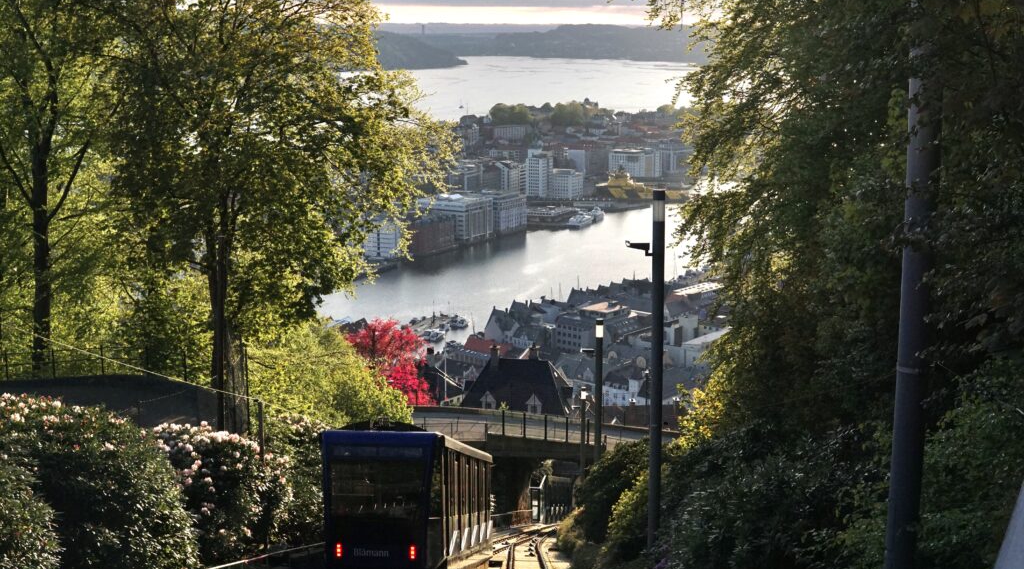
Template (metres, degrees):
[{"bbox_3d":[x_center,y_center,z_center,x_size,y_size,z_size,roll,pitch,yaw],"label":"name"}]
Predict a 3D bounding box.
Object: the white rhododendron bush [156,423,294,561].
[{"bbox_3d":[-6.626,4.761,29.300,2.850,2.950,2.700,0,12,0],"label":"white rhododendron bush"}]

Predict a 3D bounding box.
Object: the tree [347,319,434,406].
[{"bbox_3d":[-8.400,6.395,91.513,6.800,8.300,6.600,0,11,0],"label":"tree"}]

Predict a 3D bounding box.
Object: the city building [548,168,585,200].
[{"bbox_3d":[46.267,-88.051,1109.996,21.000,25.000,22.000,6,13,29],"label":"city building"}]

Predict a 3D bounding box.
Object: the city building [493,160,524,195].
[{"bbox_3d":[-4.500,-88.840,1101.456,20.000,35.000,20.000,7,14,31],"label":"city building"}]

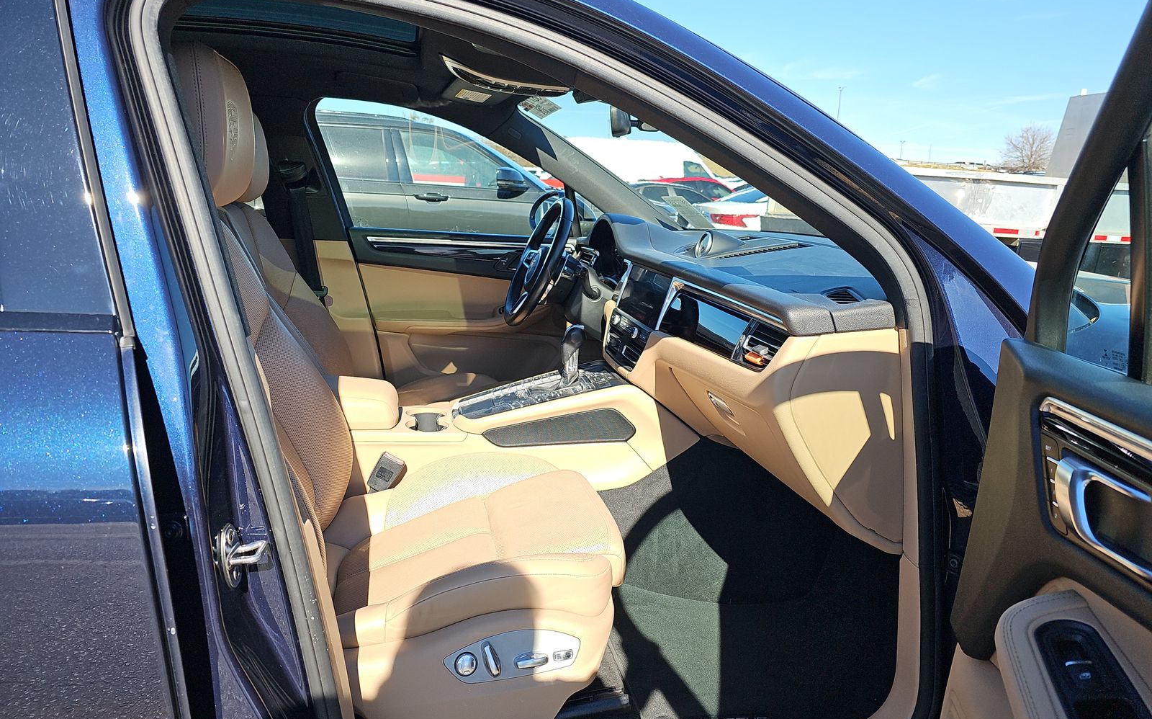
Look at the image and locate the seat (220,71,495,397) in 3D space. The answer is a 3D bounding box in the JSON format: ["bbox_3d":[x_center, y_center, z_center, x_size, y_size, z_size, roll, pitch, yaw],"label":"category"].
[{"bbox_3d":[-0.548,-0.149,1.961,0.750,0.990,0.550,-2,14,-11],"label":"seat"}]

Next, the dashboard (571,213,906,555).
[{"bbox_3d":[0.363,-0.080,1.786,0.538,0.469,1.428,-3,14,-11],"label":"dashboard"}]

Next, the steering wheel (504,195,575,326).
[{"bbox_3d":[-0.090,-0.250,2.028,0.088,0.368,0.368,24,8,-16],"label":"steering wheel"}]

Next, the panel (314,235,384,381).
[{"bbox_3d":[-0.676,-0.123,2.307,0.196,0.484,0.078,-3,14,-11],"label":"panel"}]

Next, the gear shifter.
[{"bbox_3d":[-0.008,-0.008,1.725,0.064,0.140,0.059,-3,14,-11],"label":"gear shifter"}]

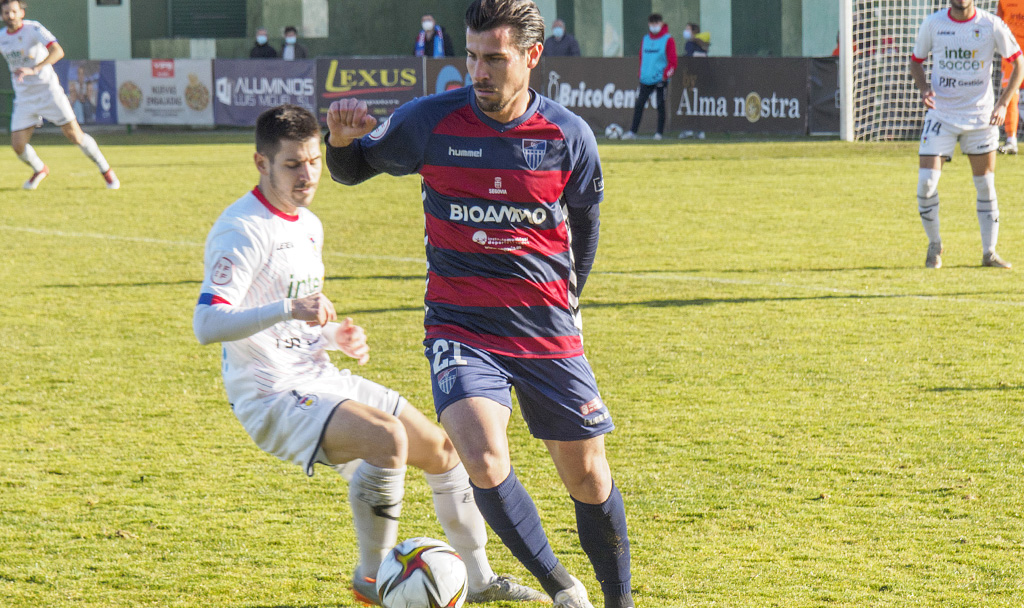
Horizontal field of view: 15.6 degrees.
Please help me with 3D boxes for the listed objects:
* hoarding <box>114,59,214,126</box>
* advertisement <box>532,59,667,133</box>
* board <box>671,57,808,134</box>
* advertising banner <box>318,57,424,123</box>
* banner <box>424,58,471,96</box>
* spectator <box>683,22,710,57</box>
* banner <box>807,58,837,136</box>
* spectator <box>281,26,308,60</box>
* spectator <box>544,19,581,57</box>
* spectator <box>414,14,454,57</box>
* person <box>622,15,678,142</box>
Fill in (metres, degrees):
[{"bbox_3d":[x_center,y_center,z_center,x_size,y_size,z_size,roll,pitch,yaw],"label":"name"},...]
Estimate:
[{"bbox_3d":[-5.303,-3.238,56.934,0.060,0.986,2.502,-5,6,-41],"label":"hoarding"},{"bbox_3d":[1.228,-2.783,49.583,0.060,0.997,2.477,-5,6,-41],"label":"advertisement"},{"bbox_3d":[2.799,-2.576,46.110,0.050,0.953,2.410,-5,6,-41],"label":"board"},{"bbox_3d":[-1.969,-2.916,51.545,0.050,0.945,2.410,-5,6,-41],"label":"advertising banner"},{"bbox_3d":[-0.380,-2.801,49.733,0.050,0.954,2.410,-5,6,-41],"label":"banner"},{"bbox_3d":[2.337,-2.825,47.247,0.300,1.470,0.420,-4,6,-35],"label":"spectator"},{"bbox_3d":[4.388,-2.476,44.298,0.050,0.922,2.410,-5,6,-41],"label":"banner"},{"bbox_3d":[-3.099,-3.163,53.454,0.480,1.620,0.320,2,6,30],"label":"spectator"},{"bbox_3d":[0.669,-2.930,49.236,0.520,1.660,0.340,1,5,23],"label":"spectator"},{"bbox_3d":[-1.092,-3.250,52.908,0.540,1.700,0.360,2,5,30],"label":"spectator"},{"bbox_3d":[1.747,-2.836,46.725,0.580,1.575,0.400,2,5,28],"label":"person"}]

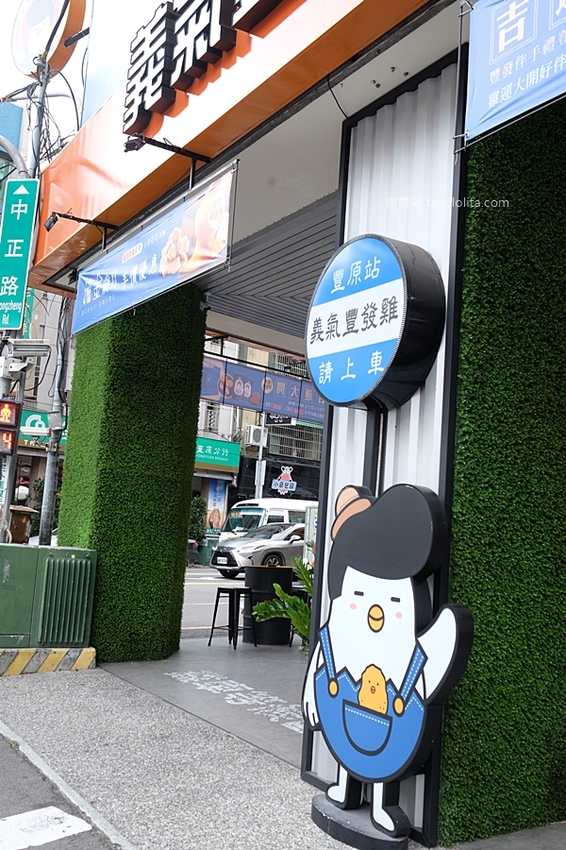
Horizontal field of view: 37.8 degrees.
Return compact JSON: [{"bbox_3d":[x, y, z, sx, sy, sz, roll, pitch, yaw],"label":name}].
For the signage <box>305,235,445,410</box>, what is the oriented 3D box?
[{"bbox_3d":[0.451,-0.523,4.330,0.230,0.900,0.900,9,-8,-32],"label":"signage"}]

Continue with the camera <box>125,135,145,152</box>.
[{"bbox_3d":[-0.977,-1.851,5.433,0.120,0.120,0.130,-2,10,42],"label":"camera"}]

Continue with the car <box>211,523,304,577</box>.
[{"bbox_3d":[0.059,3.657,24.120,1.895,1.690,4.890,-3,-10,44],"label":"car"}]

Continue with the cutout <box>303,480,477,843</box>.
[{"bbox_3d":[0.457,1.055,3.895,0.100,1.530,1.100,9,-8,-32],"label":"cutout"}]

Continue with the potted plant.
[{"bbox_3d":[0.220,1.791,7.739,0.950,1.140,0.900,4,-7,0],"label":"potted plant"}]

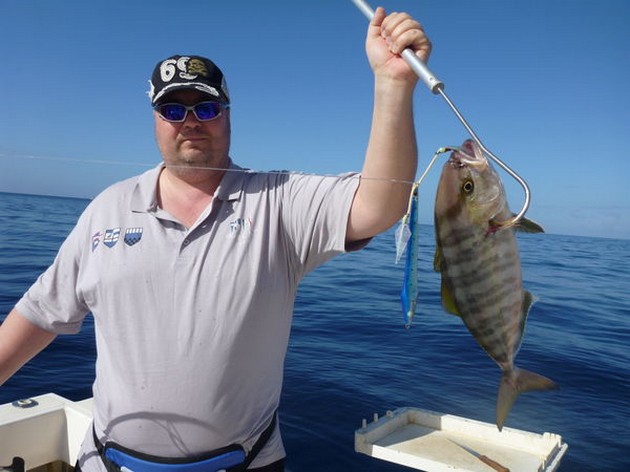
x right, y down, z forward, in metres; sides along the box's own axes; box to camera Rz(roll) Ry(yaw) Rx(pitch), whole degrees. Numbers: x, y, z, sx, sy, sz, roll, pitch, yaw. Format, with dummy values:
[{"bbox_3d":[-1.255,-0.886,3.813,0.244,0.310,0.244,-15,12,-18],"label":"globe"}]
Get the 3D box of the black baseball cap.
[{"bbox_3d":[-0.273,-0.336,1.100,0.178,0.135,0.262,-3,3,-10],"label":"black baseball cap"}]

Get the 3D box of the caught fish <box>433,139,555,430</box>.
[{"bbox_3d":[0.274,0.072,0.780,0.168,0.445,0.078,-11,3,13],"label":"caught fish"}]

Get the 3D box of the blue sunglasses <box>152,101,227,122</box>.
[{"bbox_3d":[-0.267,-0.259,1.111,0.150,0.046,0.135,-3,3,-10],"label":"blue sunglasses"}]

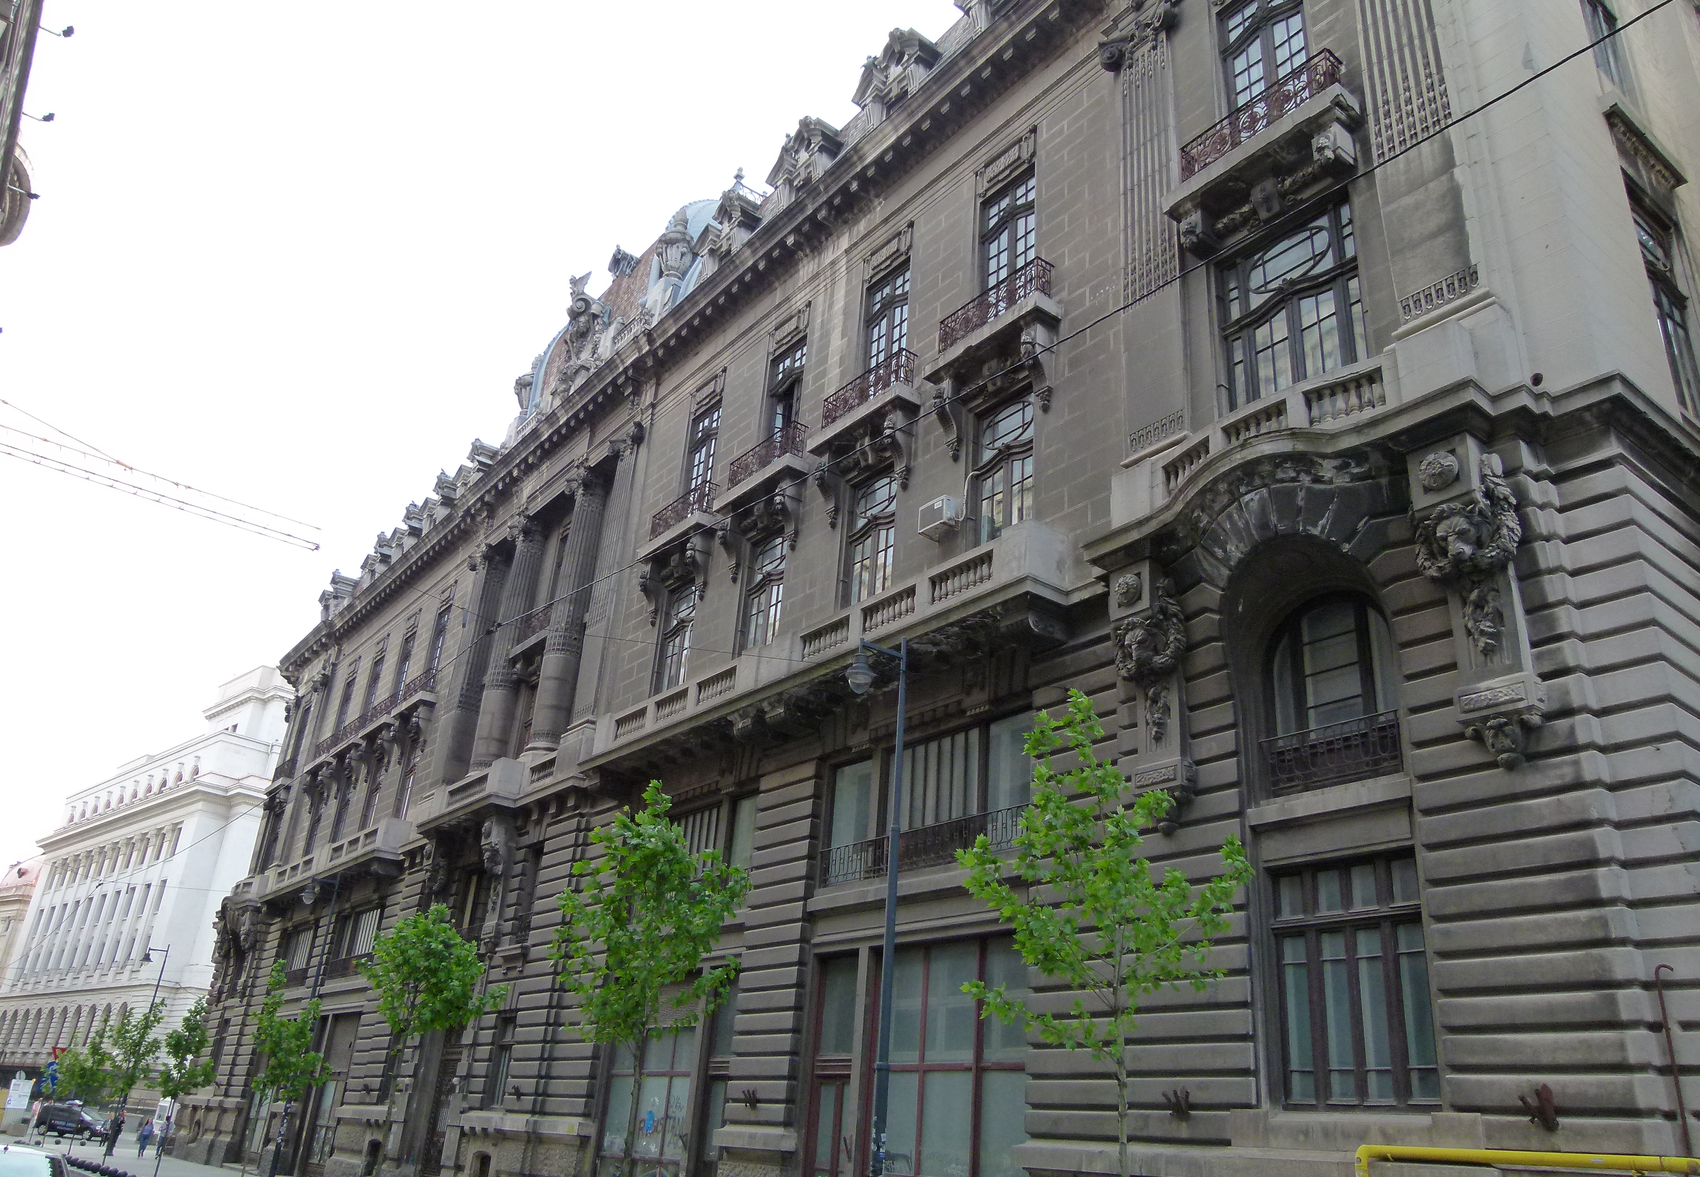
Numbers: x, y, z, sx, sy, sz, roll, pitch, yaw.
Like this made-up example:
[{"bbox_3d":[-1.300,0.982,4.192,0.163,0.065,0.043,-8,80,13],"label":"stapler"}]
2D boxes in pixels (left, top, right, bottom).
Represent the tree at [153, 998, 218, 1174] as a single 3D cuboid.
[{"bbox_3d":[-21.550,16.062,39.511,2.147,5.520,2.147,21,-30,-32],"label":"tree"}]

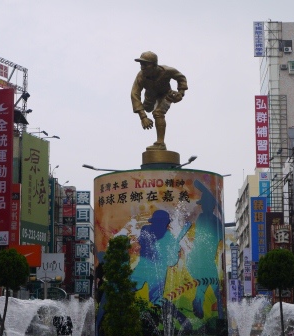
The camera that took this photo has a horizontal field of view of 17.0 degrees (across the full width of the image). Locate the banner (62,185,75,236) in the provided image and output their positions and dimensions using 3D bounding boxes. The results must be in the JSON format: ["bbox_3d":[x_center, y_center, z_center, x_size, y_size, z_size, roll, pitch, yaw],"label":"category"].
[{"bbox_3d":[-6.371,3.572,80.376,1.057,4.104,0.300,-1,-9,5],"label":"banner"}]

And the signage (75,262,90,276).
[{"bbox_3d":[-5.728,9.022,87.639,1.204,1.215,0.300,-1,-9,4],"label":"signage"}]

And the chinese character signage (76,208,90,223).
[{"bbox_3d":[-5.721,4.295,88.358,1.214,1.223,0.300,-1,-9,4],"label":"chinese character signage"}]

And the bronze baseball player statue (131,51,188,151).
[{"bbox_3d":[0.390,-1.995,29.636,1.300,2.750,1.600,-7,-11,37],"label":"bronze baseball player statue"}]

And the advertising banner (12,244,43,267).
[{"bbox_3d":[-8.108,5.912,65.859,2.103,1.458,0.300,-2,-9,12],"label":"advertising banner"}]

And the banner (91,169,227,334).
[{"bbox_3d":[0.375,2.580,28.941,3.870,4.650,3.870,0,-9,0],"label":"banner"}]

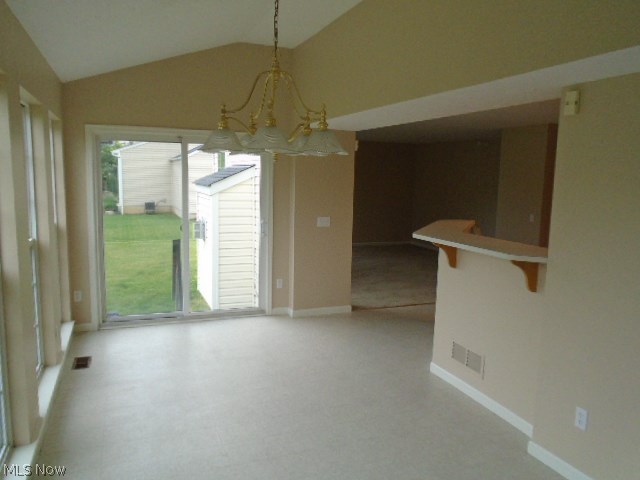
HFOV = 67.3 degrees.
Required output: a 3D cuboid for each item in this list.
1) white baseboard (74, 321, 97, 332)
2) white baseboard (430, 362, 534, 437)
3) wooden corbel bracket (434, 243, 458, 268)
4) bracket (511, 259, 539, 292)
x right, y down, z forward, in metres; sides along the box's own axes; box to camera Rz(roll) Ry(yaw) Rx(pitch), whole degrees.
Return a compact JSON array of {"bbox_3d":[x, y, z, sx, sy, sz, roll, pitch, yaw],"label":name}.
[{"bbox_3d":[-2.423,0.897,4.903,0.175,0.081,0.018,-2,8,-22],"label":"white baseboard"},{"bbox_3d":[1.182,1.170,3.557,0.018,0.081,1.193,-2,8,-22],"label":"white baseboard"},{"bbox_3d":[0.970,0.111,3.734,0.203,0.224,0.038,-2,8,-22],"label":"wooden corbel bracket"},{"bbox_3d":[1.274,0.218,3.007,0.203,0.224,0.038,-2,8,-22],"label":"bracket"}]

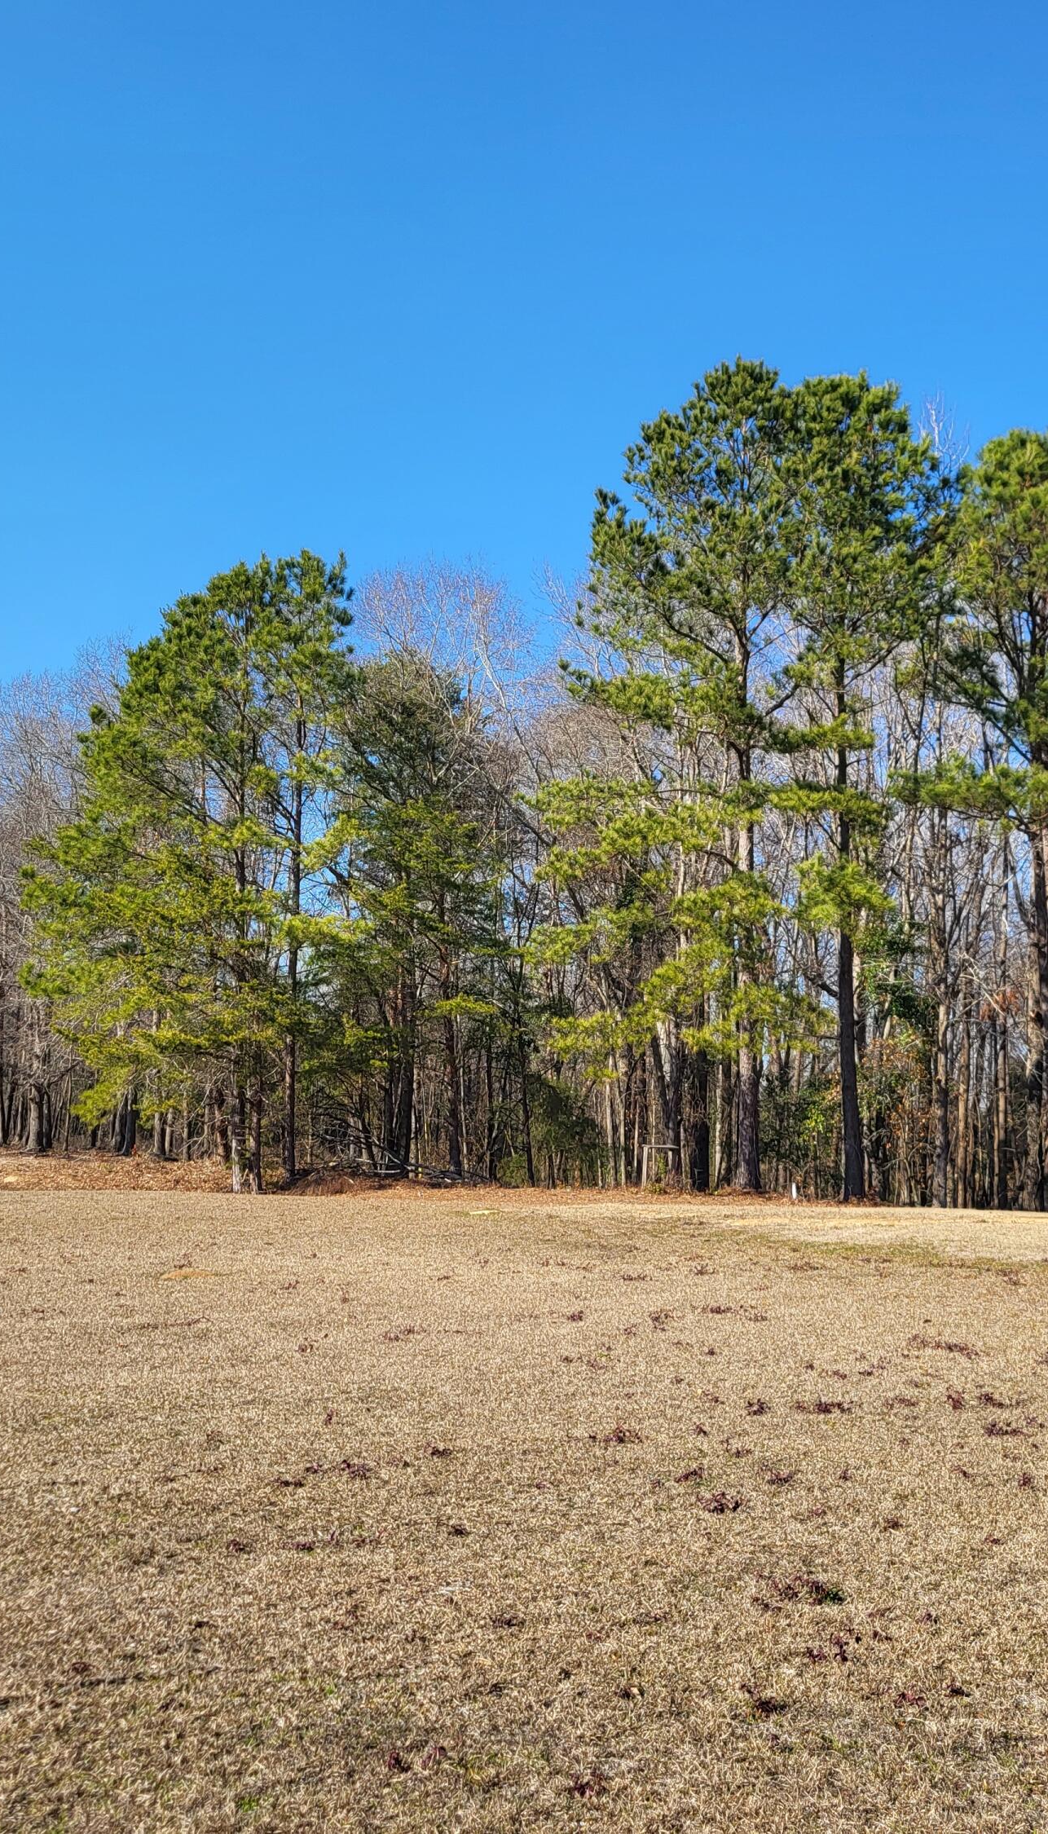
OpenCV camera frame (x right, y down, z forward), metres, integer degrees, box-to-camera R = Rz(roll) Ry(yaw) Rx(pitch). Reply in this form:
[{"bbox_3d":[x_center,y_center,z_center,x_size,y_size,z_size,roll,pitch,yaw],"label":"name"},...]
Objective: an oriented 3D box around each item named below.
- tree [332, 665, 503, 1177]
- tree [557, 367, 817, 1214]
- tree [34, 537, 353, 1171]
[{"bbox_3d":[-2.239,-0.173,39.492,4.160,11.300,4.160,0,-5,0],"label":"tree"},{"bbox_3d":[3.184,-2.989,36.222,5.050,16.560,5.050,0,-5,0],"label":"tree"},{"bbox_3d":[-6.469,-0.981,35.540,6.250,12.380,5.930,0,-5,0],"label":"tree"}]

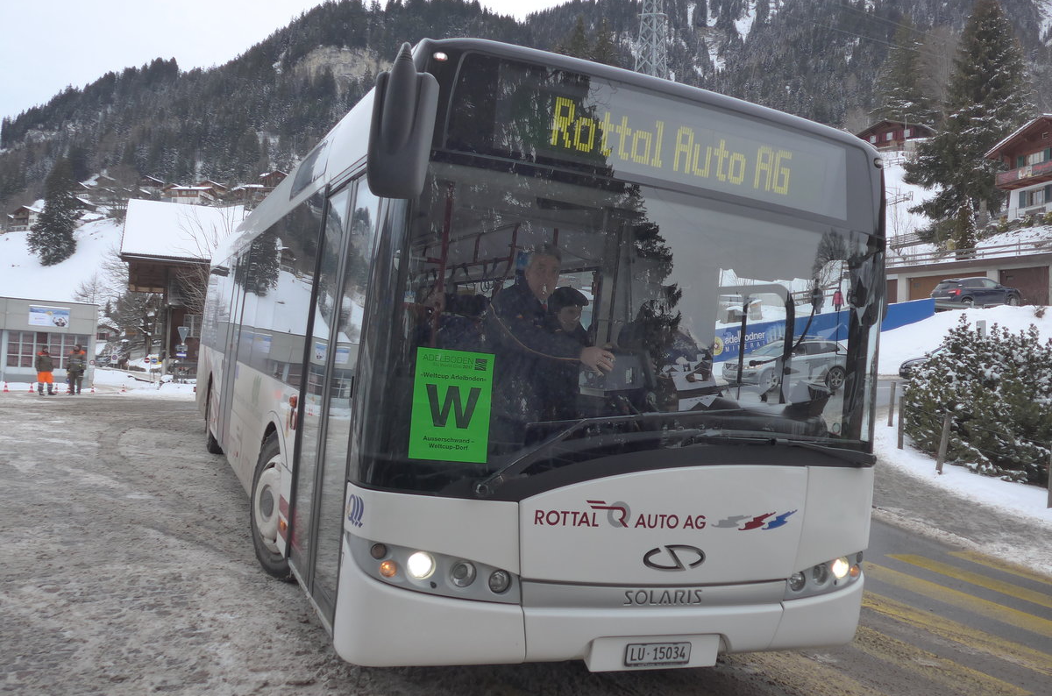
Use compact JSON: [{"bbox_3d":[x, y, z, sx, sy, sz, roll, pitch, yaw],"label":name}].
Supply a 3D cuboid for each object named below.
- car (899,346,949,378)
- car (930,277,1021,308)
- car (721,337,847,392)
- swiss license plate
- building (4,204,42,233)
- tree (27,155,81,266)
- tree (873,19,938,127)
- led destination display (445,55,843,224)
[{"bbox_3d":[14.900,0.540,29.800,4.400,1.480,1.800,2,-3,-14],"label":"car"},{"bbox_3d":[22.941,-2.775,45.000,4.500,1.630,1.860,2,-3,-10],"label":"car"},{"bbox_3d":[8.150,0.540,27.500,4.650,1.490,1.820,3,-3,-31],"label":"car"},{"bbox_3d":[0.538,1.242,3.573,0.305,0.085,0.015,6,0,-23],"label":"swiss license plate"},{"bbox_3d":[-164.861,-42.261,290.000,9.700,9.000,10.000,1,-3,16],"label":"building"},{"bbox_3d":[-83.028,-24.130,155.000,9.400,19.300,9.400,2,-2,0],"label":"tree"},{"bbox_3d":[52.730,-36.832,122.000,9.200,17.700,9.200,2,-2,0],"label":"tree"},{"bbox_3d":[0.636,-0.864,3.764,1.890,0.380,0.090,6,-11,-23],"label":"led destination display"}]

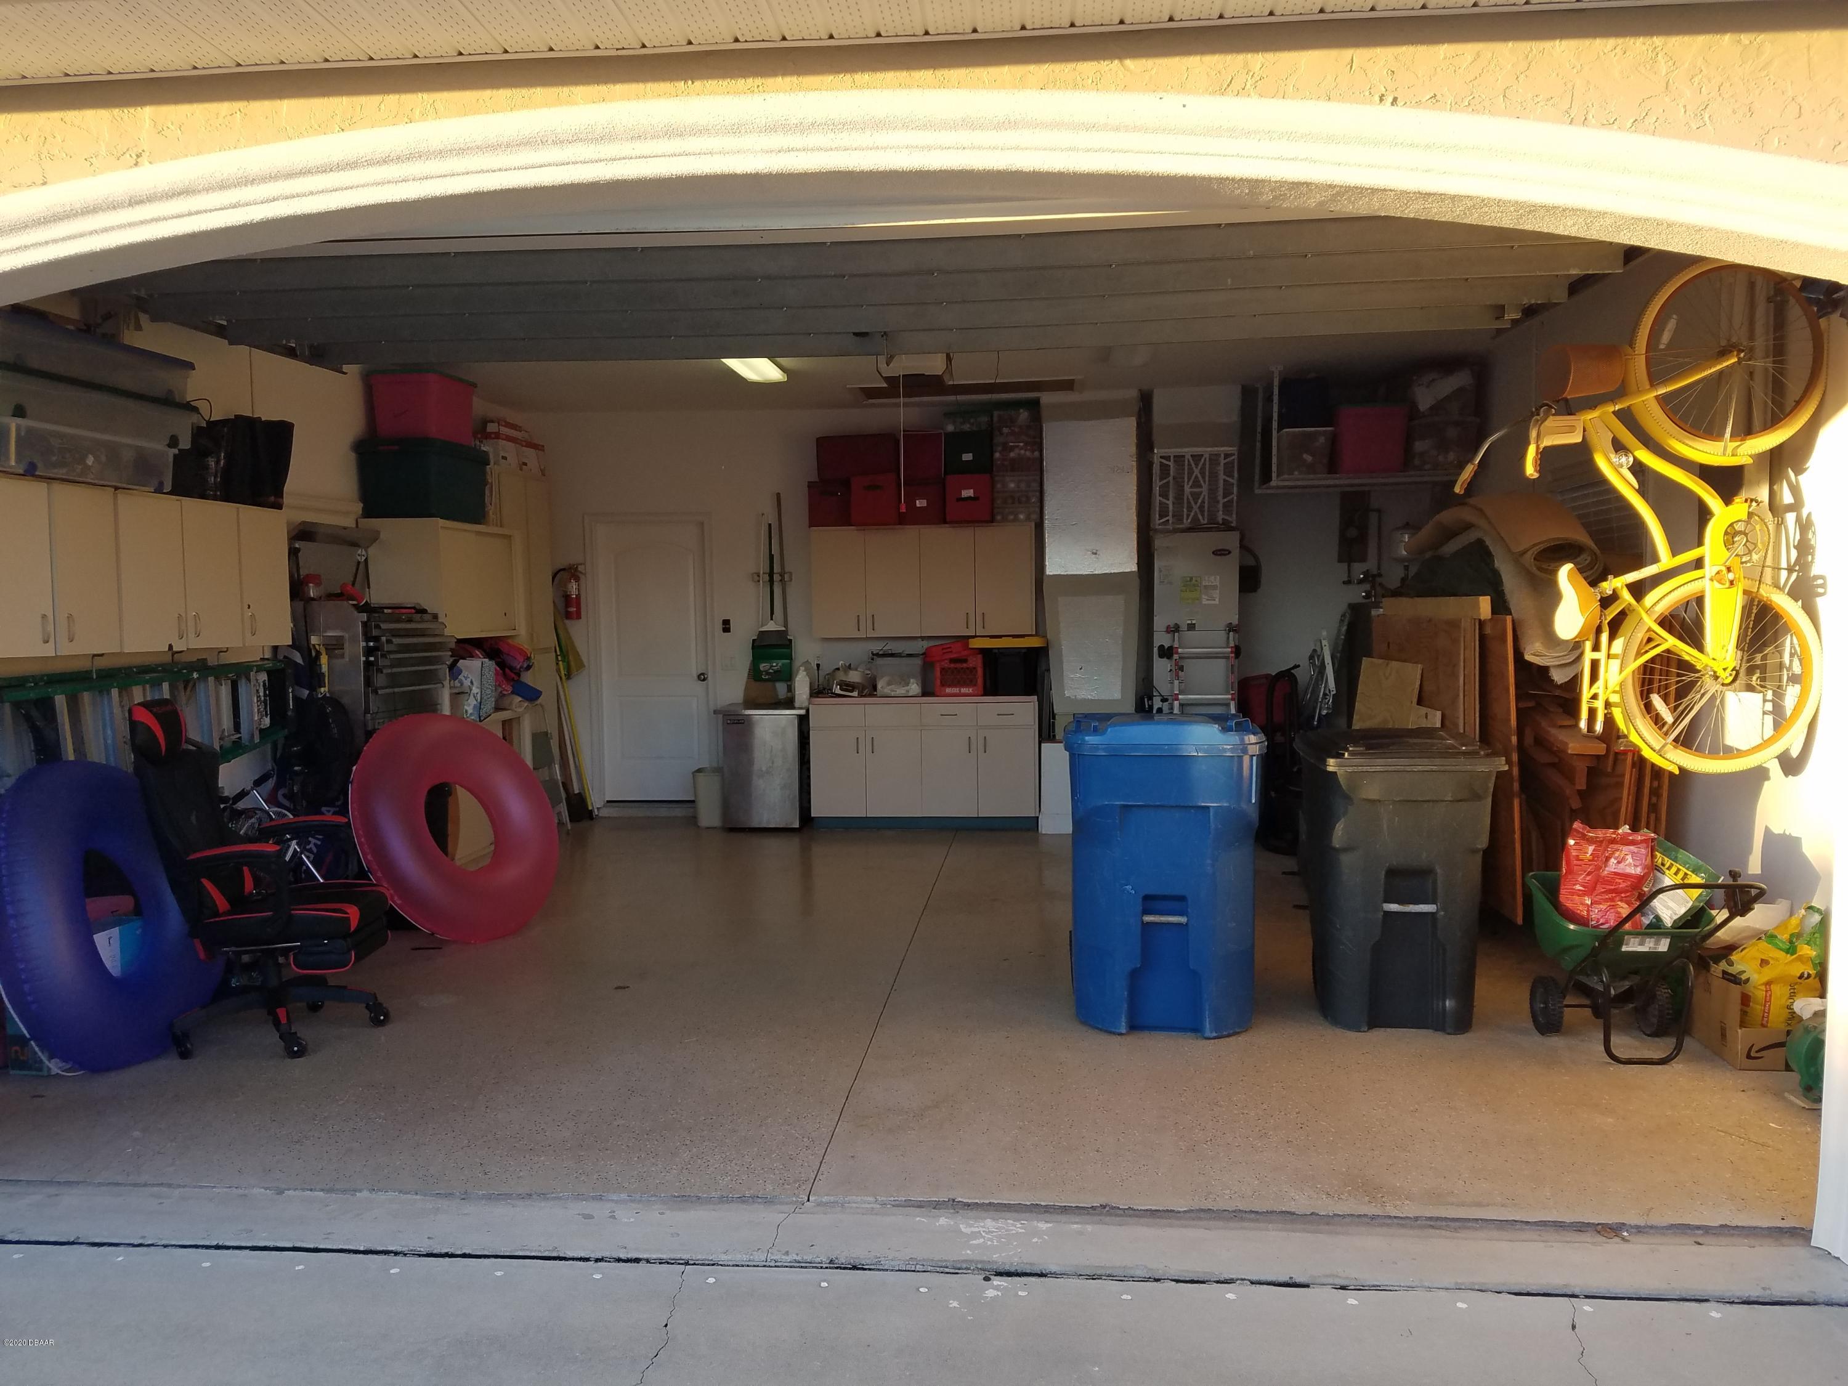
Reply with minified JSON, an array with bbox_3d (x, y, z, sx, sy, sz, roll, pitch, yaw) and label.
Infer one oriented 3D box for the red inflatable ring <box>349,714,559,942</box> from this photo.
[{"bbox_3d":[-2.159,0.619,6.464,0.260,1.125,1.125,-27,-9,26],"label":"red inflatable ring"}]

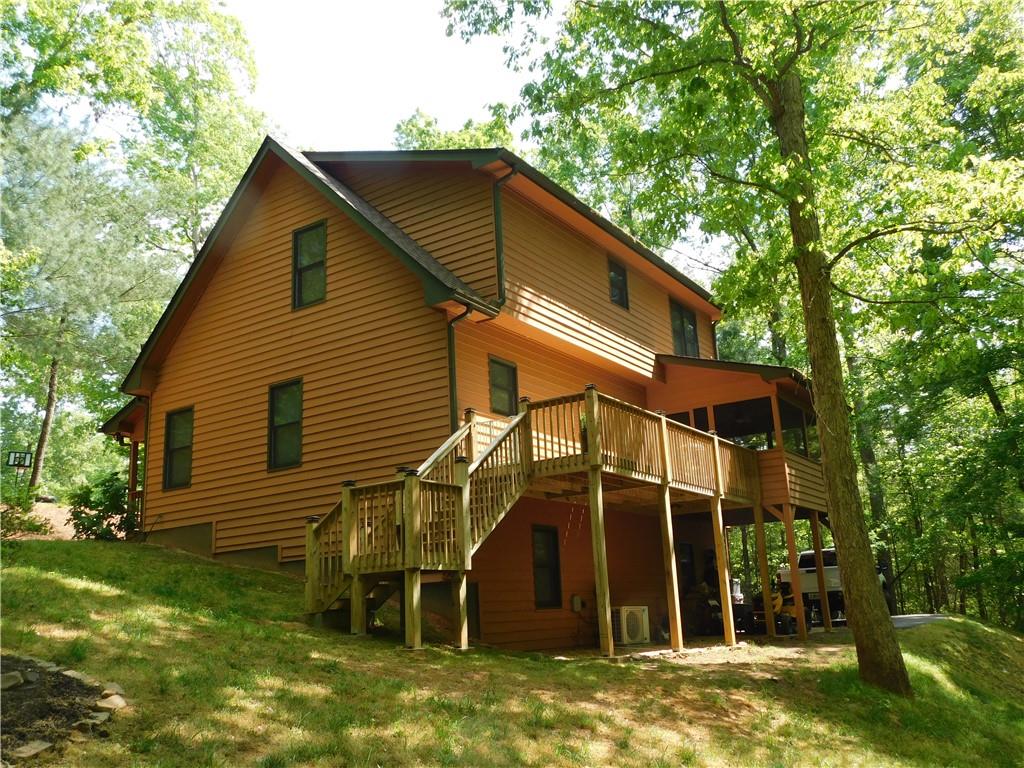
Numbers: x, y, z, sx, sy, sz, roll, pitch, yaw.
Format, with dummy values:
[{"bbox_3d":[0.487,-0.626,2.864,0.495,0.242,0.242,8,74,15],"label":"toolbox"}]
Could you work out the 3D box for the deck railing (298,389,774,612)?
[{"bbox_3d":[1.261,2.177,15.391,2.950,3.072,10.166,-12,-17,32],"label":"deck railing"}]

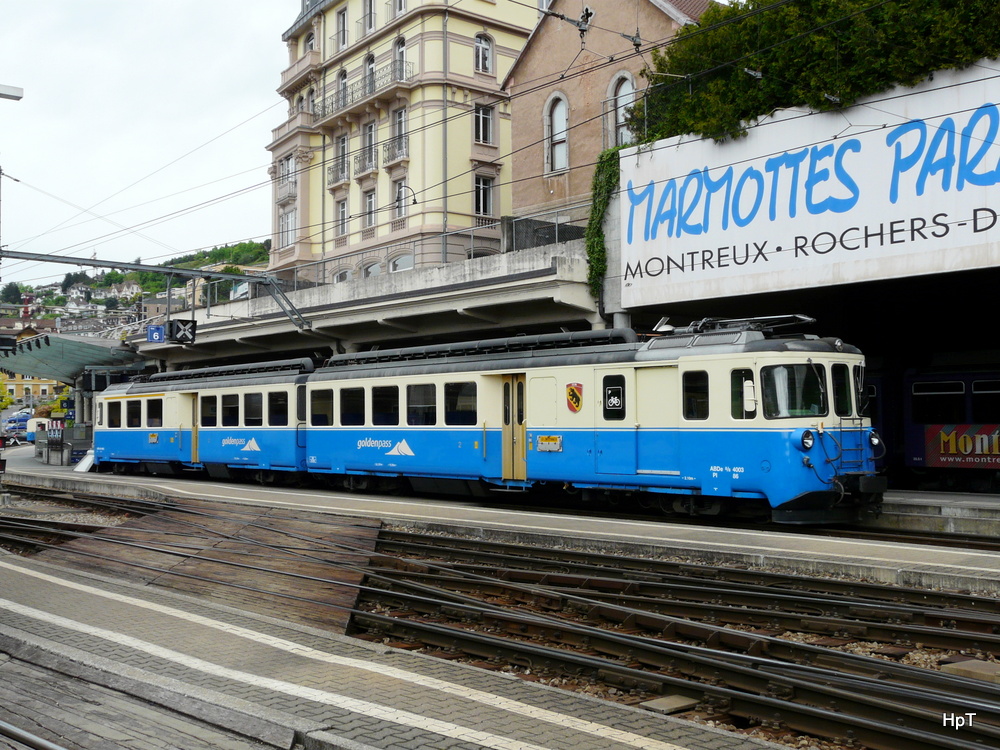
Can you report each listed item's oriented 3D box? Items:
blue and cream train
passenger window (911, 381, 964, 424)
[{"bbox_3d":[-4.846,1.472,34.935,2.680,3.947,36.782,2,-3,-39],"label":"blue and cream train"},{"bbox_3d":[9.966,0.626,26.292,0.060,0.989,1.335,2,-3,-39],"label":"passenger window"}]

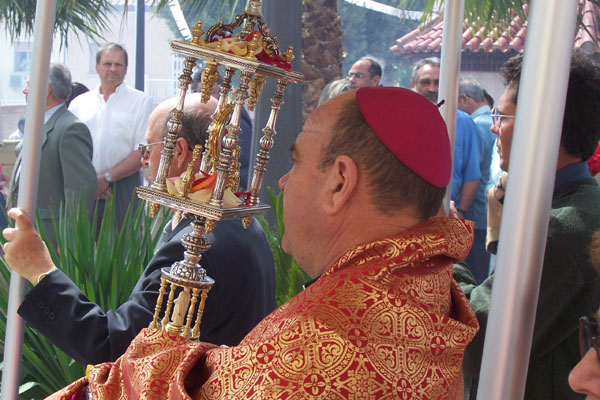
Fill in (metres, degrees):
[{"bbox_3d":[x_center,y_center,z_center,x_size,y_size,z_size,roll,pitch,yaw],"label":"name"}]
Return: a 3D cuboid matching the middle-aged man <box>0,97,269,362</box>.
[{"bbox_3d":[-0.350,0.590,2.610,0.600,1.680,0.570,2,6,9],"label":"middle-aged man"}]

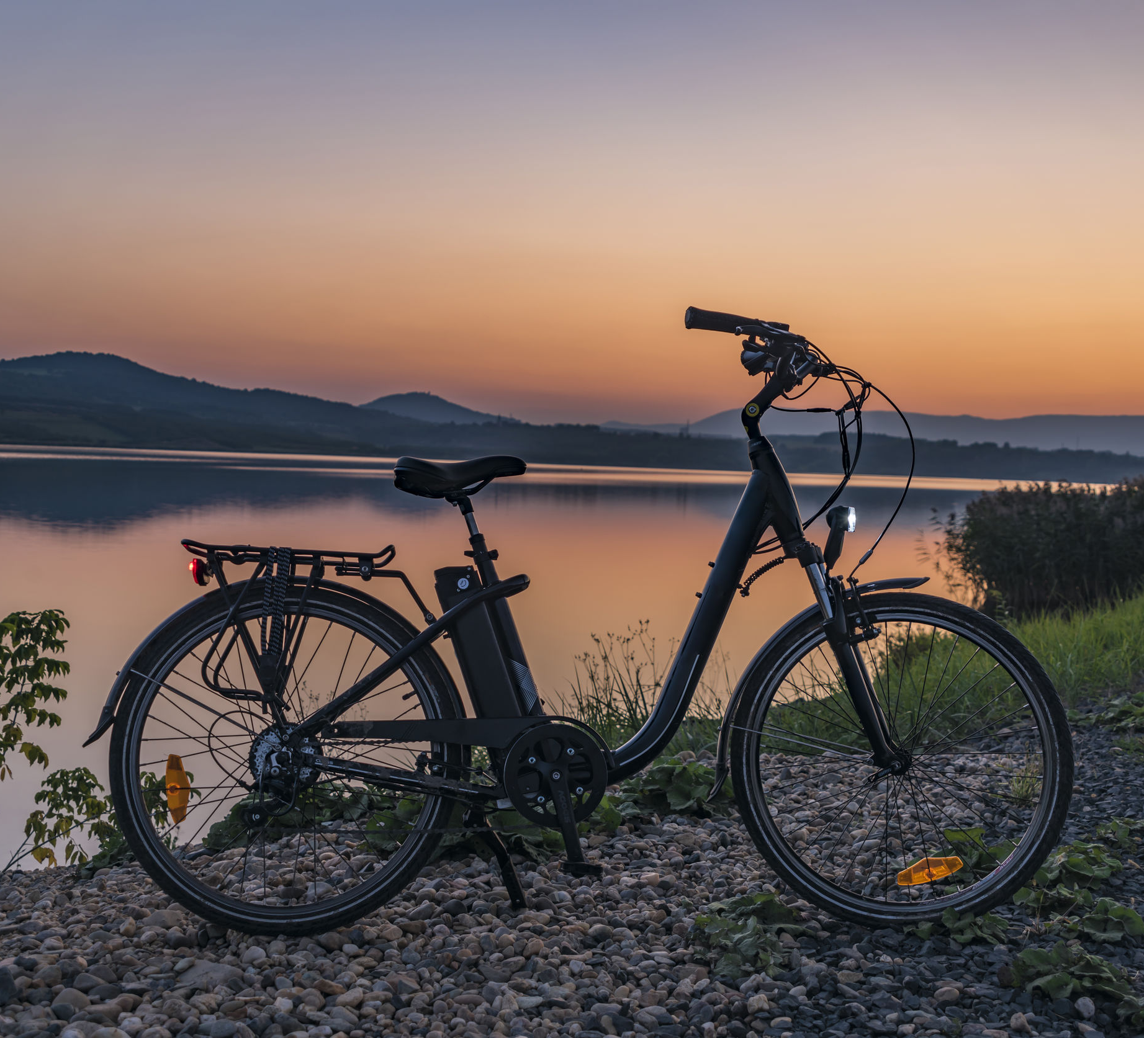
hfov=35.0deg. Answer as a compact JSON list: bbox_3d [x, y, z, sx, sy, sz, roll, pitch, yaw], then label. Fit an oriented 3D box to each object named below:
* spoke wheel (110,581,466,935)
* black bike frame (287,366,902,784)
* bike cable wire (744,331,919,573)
[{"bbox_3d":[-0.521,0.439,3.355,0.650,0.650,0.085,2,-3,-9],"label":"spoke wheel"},{"bbox_3d":[0.064,0.103,3.469,1.180,0.810,0.160,2,-3,-9],"label":"black bike frame"},{"bbox_3d":[0.507,-0.120,3.549,0.320,0.455,0.200,1,-3,0],"label":"bike cable wire"}]

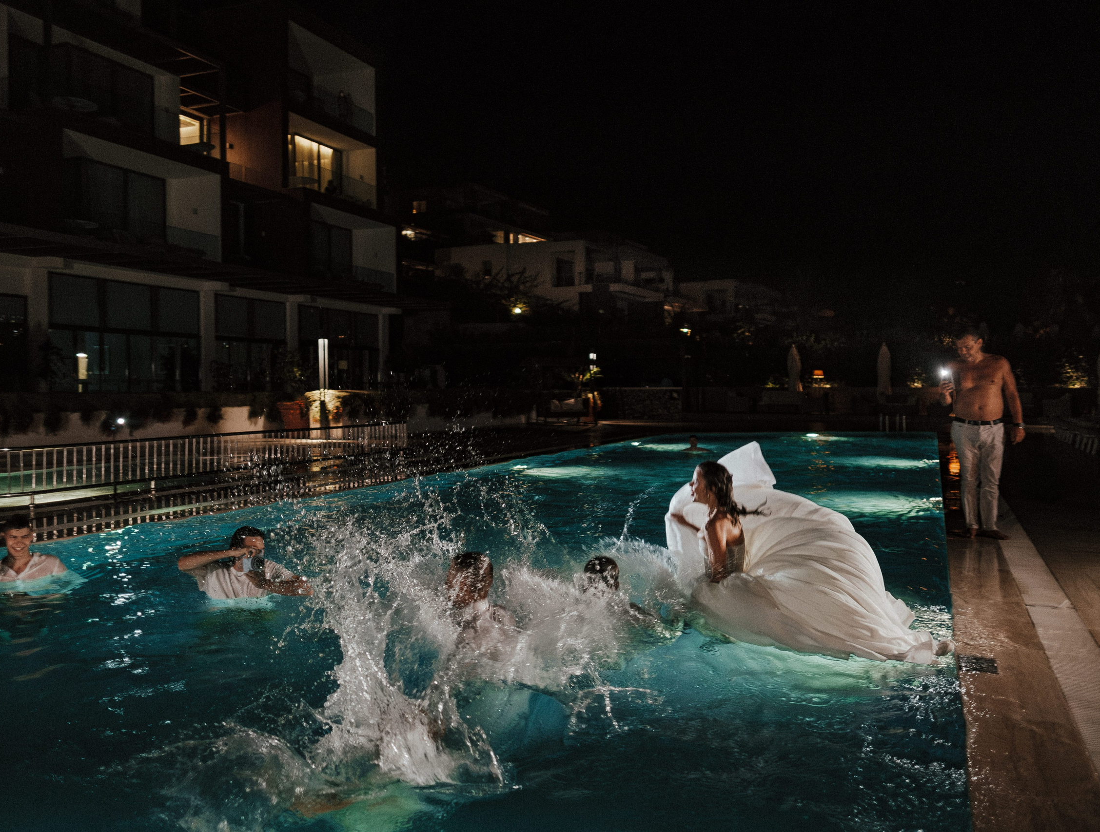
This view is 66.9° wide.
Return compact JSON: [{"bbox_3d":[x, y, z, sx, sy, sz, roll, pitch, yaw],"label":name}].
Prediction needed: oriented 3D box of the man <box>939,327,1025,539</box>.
[{"bbox_3d":[3.613,0.144,7.000,0.620,1.740,0.460,1,2,35],"label":"man"}]

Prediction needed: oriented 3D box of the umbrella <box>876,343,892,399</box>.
[{"bbox_3d":[11.061,-1.341,27.536,0.450,2.150,0.450,1,2,25],"label":"umbrella"}]

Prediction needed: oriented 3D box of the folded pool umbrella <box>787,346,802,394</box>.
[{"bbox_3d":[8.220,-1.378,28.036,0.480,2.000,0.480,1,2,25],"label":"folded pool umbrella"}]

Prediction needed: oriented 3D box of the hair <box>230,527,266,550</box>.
[{"bbox_3d":[-1.715,0.696,4.720,0.200,0.160,0.175,1,2,33],"label":"hair"}]

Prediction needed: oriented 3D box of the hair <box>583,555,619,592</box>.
[{"bbox_3d":[0.259,0.809,4.250,0.175,0.190,0.200,1,2,18],"label":"hair"}]

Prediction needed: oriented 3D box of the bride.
[{"bbox_3d":[1.266,0.664,4.307,1.390,1.020,0.810,1,2,25],"label":"bride"}]

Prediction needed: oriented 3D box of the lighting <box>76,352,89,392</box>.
[{"bbox_3d":[-11.978,-1.084,21.318,0.260,1.100,0.260,1,2,25],"label":"lighting"}]

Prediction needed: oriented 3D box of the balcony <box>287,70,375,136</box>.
[{"bbox_3d":[-8.961,-11.826,32.039,1.750,1.050,5.100,1,2,25],"label":"balcony"}]

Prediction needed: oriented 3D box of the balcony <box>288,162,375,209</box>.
[{"bbox_3d":[-8.929,-8.840,32.039,1.750,1.050,5.100,1,2,25],"label":"balcony"}]

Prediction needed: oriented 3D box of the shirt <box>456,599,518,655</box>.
[{"bbox_3d":[-0.293,1.070,3.878,0.420,0.450,0.280,2,3,37],"label":"shirt"}]

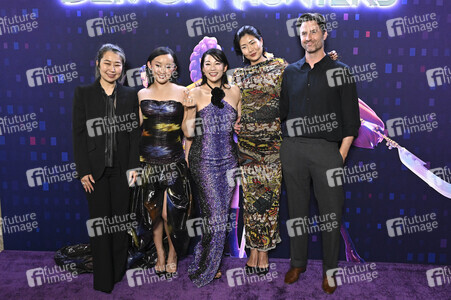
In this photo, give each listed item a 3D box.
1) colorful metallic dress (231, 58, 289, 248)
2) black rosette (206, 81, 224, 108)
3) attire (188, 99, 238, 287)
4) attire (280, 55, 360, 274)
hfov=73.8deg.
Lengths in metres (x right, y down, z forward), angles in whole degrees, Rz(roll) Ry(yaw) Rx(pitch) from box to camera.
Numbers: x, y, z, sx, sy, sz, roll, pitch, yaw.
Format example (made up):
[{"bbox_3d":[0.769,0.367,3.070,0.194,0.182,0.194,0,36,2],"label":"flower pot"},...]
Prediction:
[{"bbox_3d":[0.253,0.054,2.251,0.430,1.440,0.300,2,6,5],"label":"colorful metallic dress"},{"bbox_3d":[-0.055,-0.351,1.942,0.115,0.168,0.060,1,6,-5],"label":"black rosette"},{"bbox_3d":[-0.089,0.292,2.111,0.360,1.291,0.380,0,6,-8],"label":"attire"},{"bbox_3d":[0.640,0.117,2.042,0.530,1.489,0.340,4,7,22],"label":"attire"}]

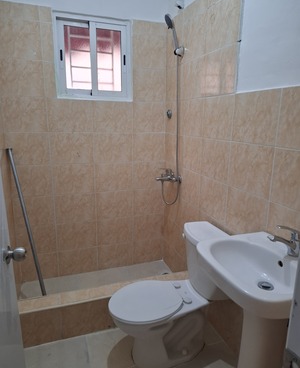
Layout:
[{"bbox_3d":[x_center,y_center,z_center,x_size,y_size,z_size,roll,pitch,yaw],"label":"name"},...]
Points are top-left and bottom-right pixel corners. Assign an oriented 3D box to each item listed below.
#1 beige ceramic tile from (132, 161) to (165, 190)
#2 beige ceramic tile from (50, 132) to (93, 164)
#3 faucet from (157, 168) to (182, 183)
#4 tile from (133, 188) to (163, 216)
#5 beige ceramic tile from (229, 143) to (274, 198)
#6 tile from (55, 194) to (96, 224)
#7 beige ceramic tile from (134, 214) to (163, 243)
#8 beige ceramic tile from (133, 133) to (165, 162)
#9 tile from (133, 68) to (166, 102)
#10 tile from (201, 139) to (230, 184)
[{"bbox_3d":[-0.015,-0.077,2.358,0.283,0.248,0.010,-4,14,-19],"label":"beige ceramic tile"},{"bbox_3d":[-0.610,-0.276,2.090,0.329,0.248,0.010,-4,14,-19],"label":"beige ceramic tile"},{"bbox_3d":[0.131,-0.073,2.138,0.180,0.120,0.205,-4,15,-19],"label":"faucet"},{"bbox_3d":[-0.019,0.164,2.416,0.283,0.248,0.010,-4,14,-19],"label":"tile"},{"bbox_3d":[0.502,-0.078,1.358,0.012,0.250,0.330,-4,14,-19],"label":"beige ceramic tile"},{"bbox_3d":[-0.617,0.206,2.206,0.329,0.248,0.010,-4,14,-19],"label":"tile"},{"bbox_3d":[-0.018,0.406,2.479,0.285,0.250,0.012,-4,14,-19],"label":"beige ceramic tile"},{"bbox_3d":[-0.010,-0.315,2.308,0.285,0.250,0.012,-4,14,-19],"label":"beige ceramic tile"},{"bbox_3d":[-0.005,-0.813,2.181,0.283,0.248,0.010,-4,14,-19],"label":"tile"},{"bbox_3d":[0.397,-0.151,1.645,0.010,0.250,0.327,-4,15,-19],"label":"tile"}]

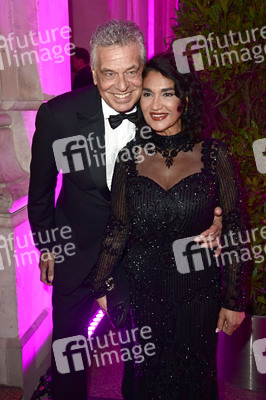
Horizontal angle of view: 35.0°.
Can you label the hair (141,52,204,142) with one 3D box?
[{"bbox_3d":[0.125,-0.318,1.345,0.205,0.275,0.215,2,13,17],"label":"hair"}]

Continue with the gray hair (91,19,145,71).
[{"bbox_3d":[-0.050,-0.500,1.400,0.185,0.180,0.205,-6,19,-4],"label":"gray hair"}]

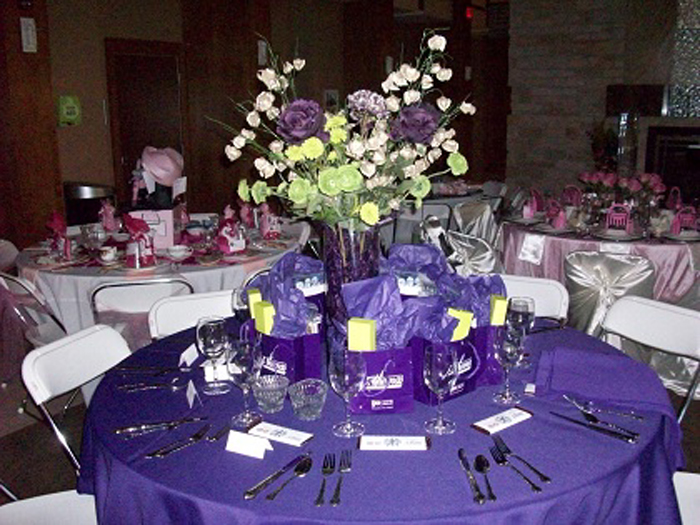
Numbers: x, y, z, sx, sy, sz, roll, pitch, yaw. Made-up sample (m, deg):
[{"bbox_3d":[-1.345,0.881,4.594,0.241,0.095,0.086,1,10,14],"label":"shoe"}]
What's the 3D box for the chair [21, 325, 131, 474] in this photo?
[{"bbox_3d":[-0.674,0.628,2.212,0.480,0.780,0.455,3,12,18],"label":"chair"}]

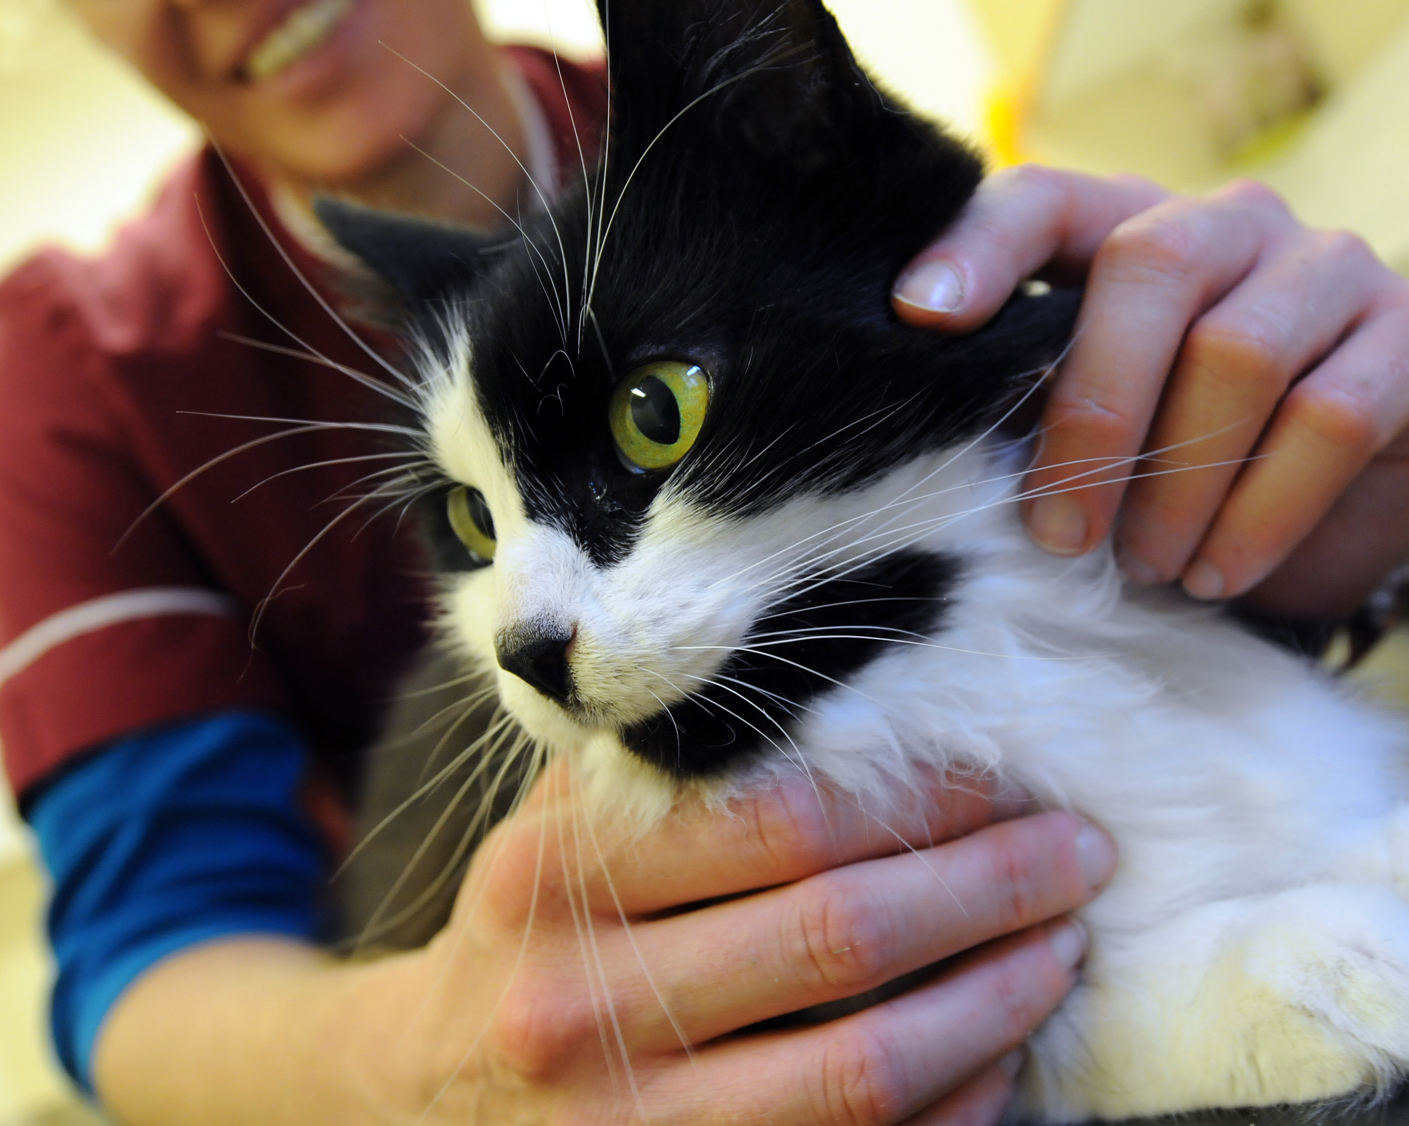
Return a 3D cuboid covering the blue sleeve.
[{"bbox_3d":[-0.167,0.108,0.465,0.095,0.120,0.100,-4,-6,-14],"label":"blue sleeve"}]

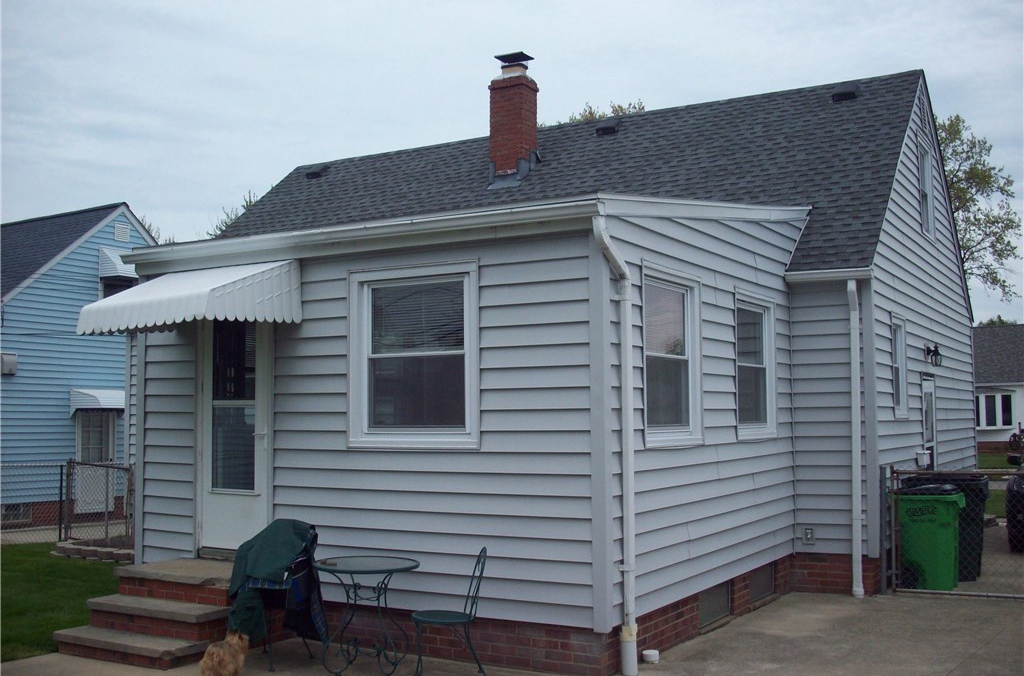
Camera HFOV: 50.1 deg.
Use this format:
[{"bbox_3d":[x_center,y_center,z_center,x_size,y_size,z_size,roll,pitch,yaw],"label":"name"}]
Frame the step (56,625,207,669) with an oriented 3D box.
[{"bbox_3d":[-2.741,2.212,7.858,1.150,0.148,0.410,-3,-5,30],"label":"step"}]

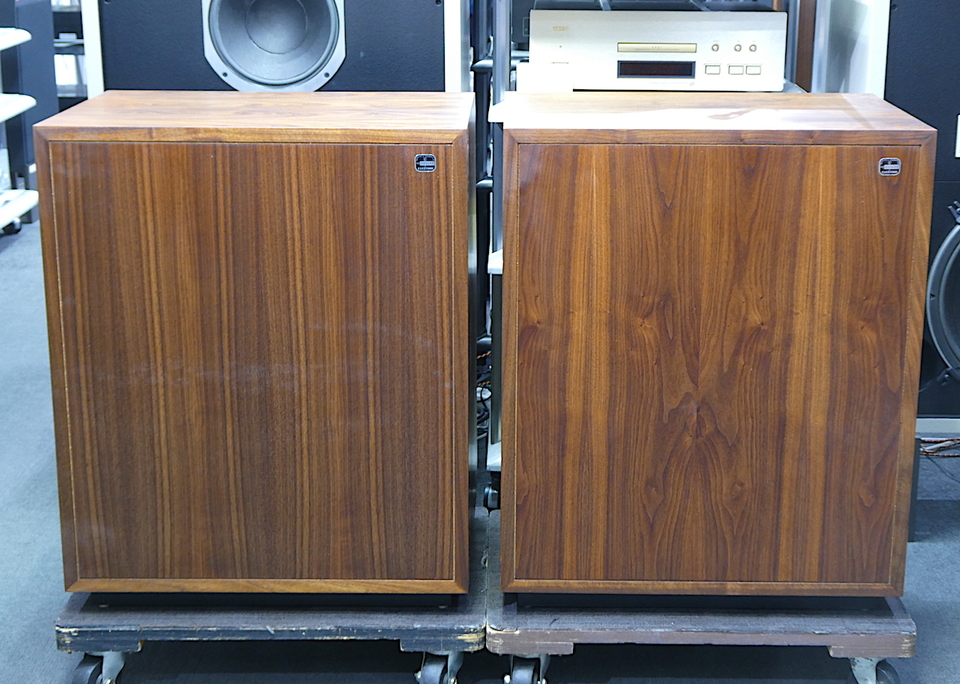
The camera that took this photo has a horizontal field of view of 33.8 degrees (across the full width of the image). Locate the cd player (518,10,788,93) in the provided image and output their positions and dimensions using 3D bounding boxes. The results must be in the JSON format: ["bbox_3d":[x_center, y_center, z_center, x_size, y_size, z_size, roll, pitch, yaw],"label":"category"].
[{"bbox_3d":[0.319,-0.548,2.924,0.443,0.148,0.350,1,16,3],"label":"cd player"}]

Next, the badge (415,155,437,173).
[{"bbox_3d":[-0.069,-0.228,2.015,0.028,0.023,0.003,0,16,1],"label":"badge"}]

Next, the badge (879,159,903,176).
[{"bbox_3d":[0.524,-0.223,2.020,0.028,0.023,0.003,0,16,1],"label":"badge"}]

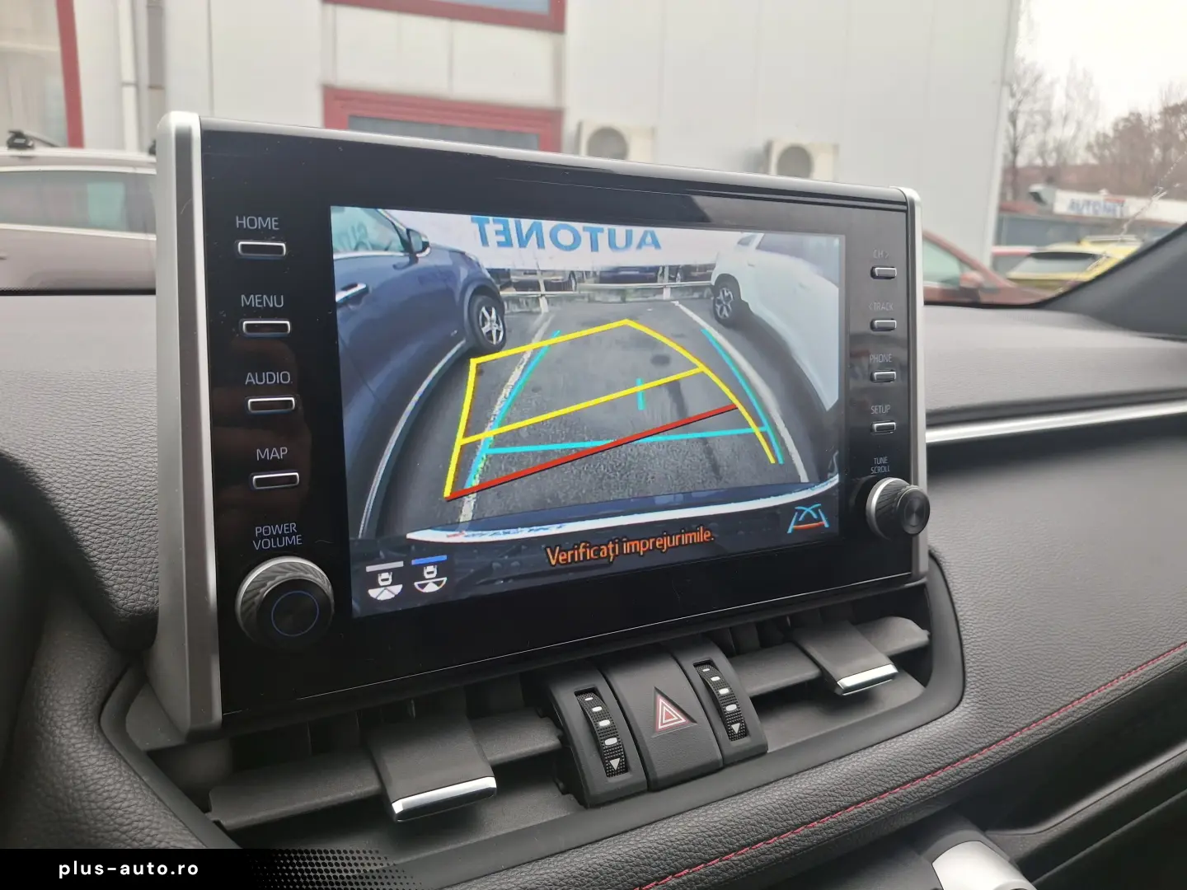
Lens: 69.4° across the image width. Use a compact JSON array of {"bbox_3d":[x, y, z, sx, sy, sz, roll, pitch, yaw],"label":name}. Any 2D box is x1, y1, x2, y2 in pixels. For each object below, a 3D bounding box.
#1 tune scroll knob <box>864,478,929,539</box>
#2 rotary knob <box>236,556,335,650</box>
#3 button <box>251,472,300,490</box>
[{"bbox_3d":[0.110,0.023,0.308,0.023,0.023,0.013,-5,6,-30],"label":"tune scroll knob"},{"bbox_3d":[-0.072,0.039,0.203,0.023,0.023,0.013,-5,6,-30],"label":"rotary knob"},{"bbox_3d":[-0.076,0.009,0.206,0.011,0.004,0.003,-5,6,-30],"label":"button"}]

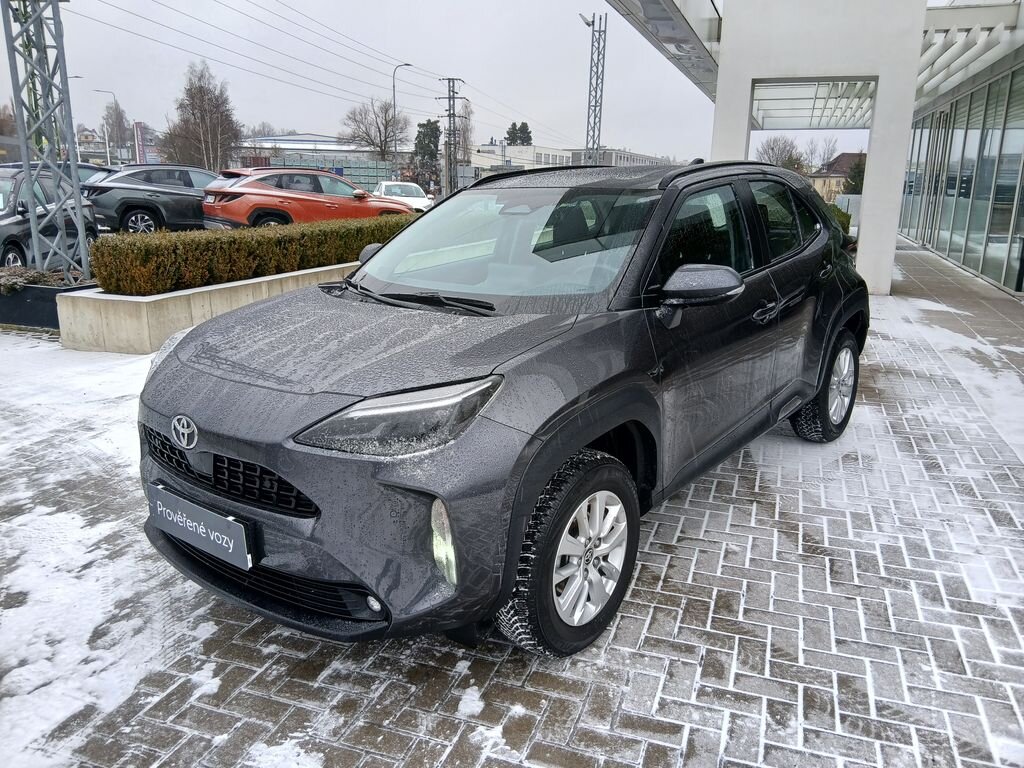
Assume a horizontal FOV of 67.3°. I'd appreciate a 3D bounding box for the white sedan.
[{"bbox_3d":[-3.808,-6.221,26.601,1.820,1.440,4.400,-5,17,-14],"label":"white sedan"}]

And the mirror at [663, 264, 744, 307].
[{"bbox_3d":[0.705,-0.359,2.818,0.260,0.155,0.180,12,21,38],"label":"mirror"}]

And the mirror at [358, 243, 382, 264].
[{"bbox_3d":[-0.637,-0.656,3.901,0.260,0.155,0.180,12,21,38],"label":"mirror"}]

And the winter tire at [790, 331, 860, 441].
[{"bbox_3d":[1.823,-0.006,4.499,0.220,0.670,0.670,12,21,38],"label":"winter tire"}]

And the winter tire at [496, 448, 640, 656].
[{"bbox_3d":[0.186,0.557,2.613,0.220,0.670,0.670,12,21,38],"label":"winter tire"}]

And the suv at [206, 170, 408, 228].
[{"bbox_3d":[-4.244,-3.798,16.527,4.500,1.650,1.880,-13,20,-37],"label":"suv"}]

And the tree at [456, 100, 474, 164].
[{"bbox_3d":[-6.011,-30.670,100.413,2.265,11.935,2.265,-2,16,-3],"label":"tree"}]

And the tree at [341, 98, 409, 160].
[{"bbox_3d":[-16.962,-29.139,95.607,8.141,11.938,8.141,-3,16,-9],"label":"tree"}]

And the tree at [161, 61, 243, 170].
[{"bbox_3d":[-29.685,-24.213,74.081,7.555,12.883,7.555,-7,17,-20],"label":"tree"}]

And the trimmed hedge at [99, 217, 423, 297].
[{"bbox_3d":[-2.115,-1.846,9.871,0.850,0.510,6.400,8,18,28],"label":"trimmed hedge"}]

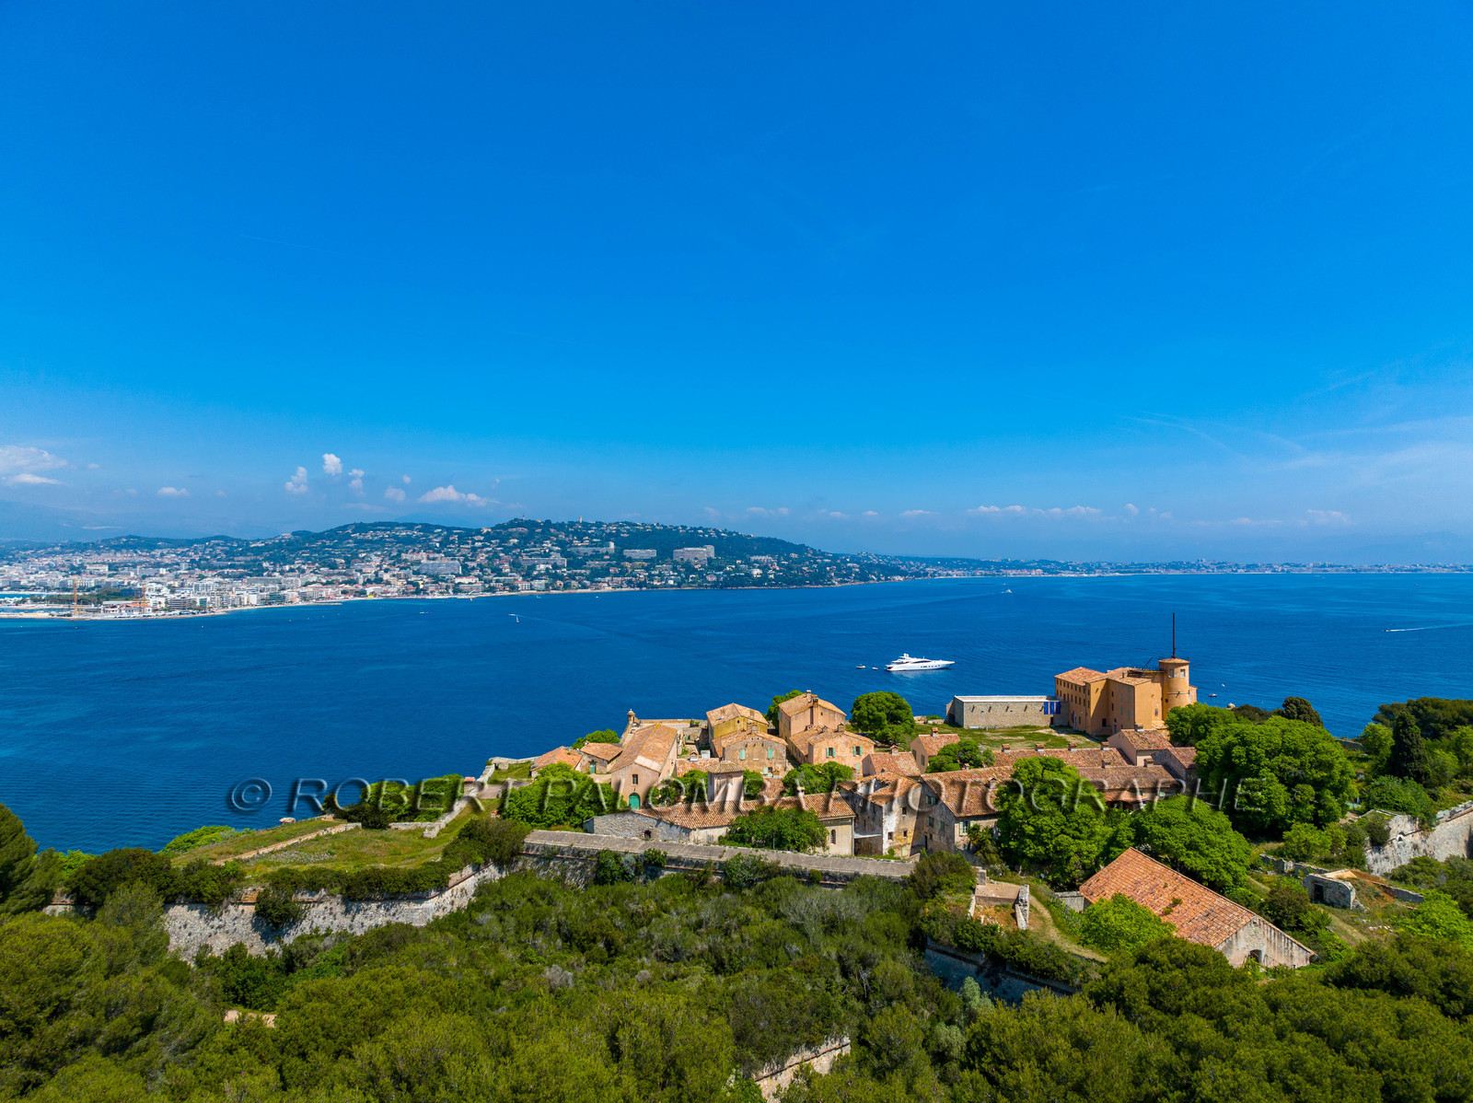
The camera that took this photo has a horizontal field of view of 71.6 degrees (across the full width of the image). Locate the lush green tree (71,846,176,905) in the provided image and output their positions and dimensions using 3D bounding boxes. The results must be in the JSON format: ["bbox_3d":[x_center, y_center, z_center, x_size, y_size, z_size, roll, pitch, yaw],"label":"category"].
[{"bbox_3d":[-74.058,38.578,122.976,11.000,5.987,8.500,0,-1,-31],"label":"lush green tree"}]

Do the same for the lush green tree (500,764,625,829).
[{"bbox_3d":[-28.420,39.080,166.950,20.110,8.670,14.700,0,0,-10],"label":"lush green tree"}]

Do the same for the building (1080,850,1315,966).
[{"bbox_3d":[46.619,37.172,105.588,12.323,6.659,21.510,0,0,-9],"label":"building"}]

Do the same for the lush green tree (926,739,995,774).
[{"bbox_3d":[37.700,35.700,172.000,11.400,8.000,10.000,0,-1,0],"label":"lush green tree"}]

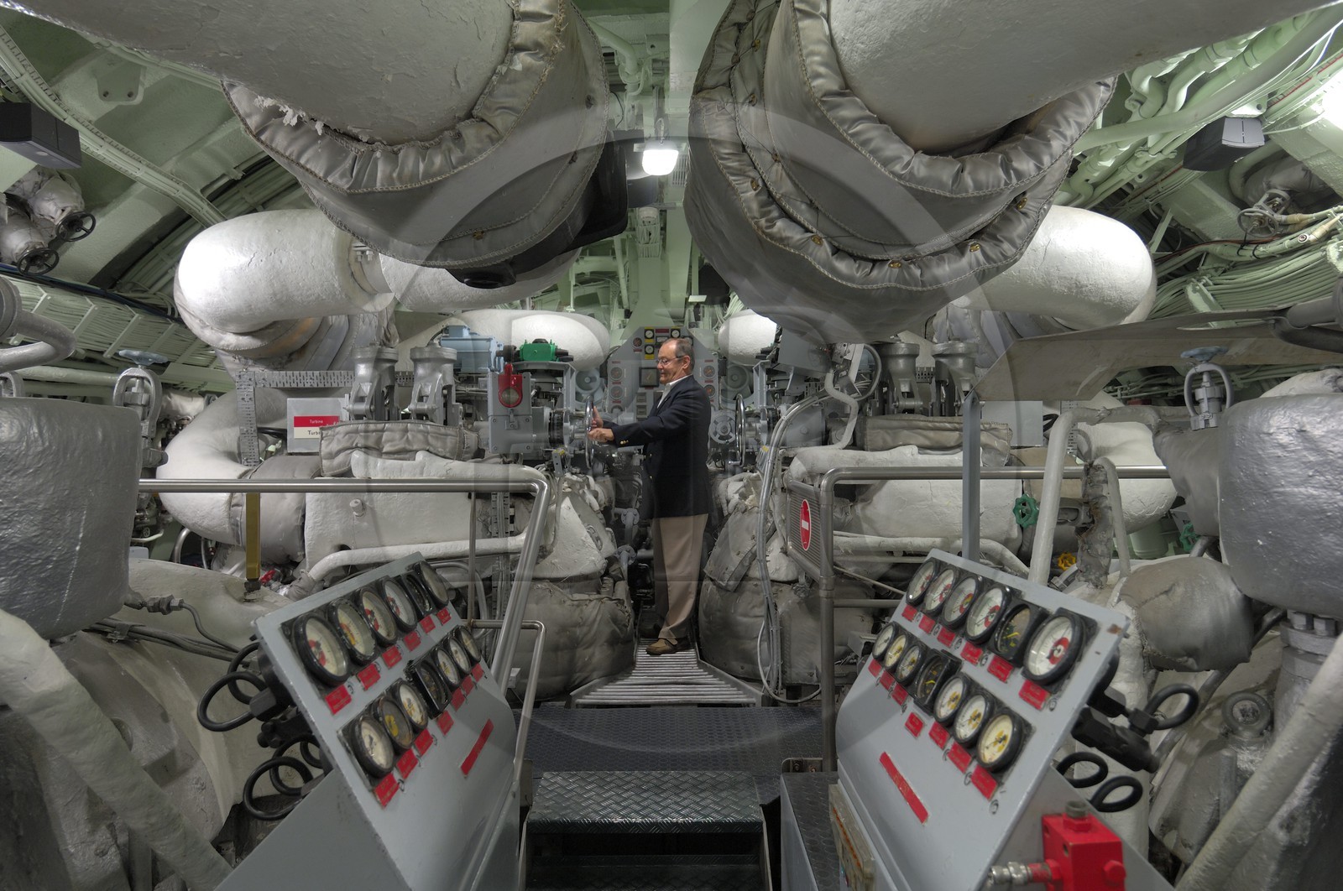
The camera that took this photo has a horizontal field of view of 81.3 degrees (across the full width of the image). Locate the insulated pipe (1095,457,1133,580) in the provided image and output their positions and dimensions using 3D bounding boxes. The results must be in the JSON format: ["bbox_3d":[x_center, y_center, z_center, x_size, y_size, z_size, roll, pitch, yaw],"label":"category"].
[{"bbox_3d":[1.371,0.230,2.420,0.115,0.385,0.075,0,-1,0],"label":"insulated pipe"}]

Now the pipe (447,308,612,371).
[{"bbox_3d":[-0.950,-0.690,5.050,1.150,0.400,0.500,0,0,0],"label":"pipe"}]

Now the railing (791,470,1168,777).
[{"bbox_3d":[1.100,0.585,2.960,1.250,1.030,0.720,0,0,0],"label":"railing"}]

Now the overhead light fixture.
[{"bbox_3d":[-0.056,-1.450,3.800,0.180,0.270,0.180,0,0,0],"label":"overhead light fixture"}]

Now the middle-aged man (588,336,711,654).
[{"bbox_3d":[-0.122,0.267,4.330,0.640,1.740,0.500,0,0,-13],"label":"middle-aged man"}]

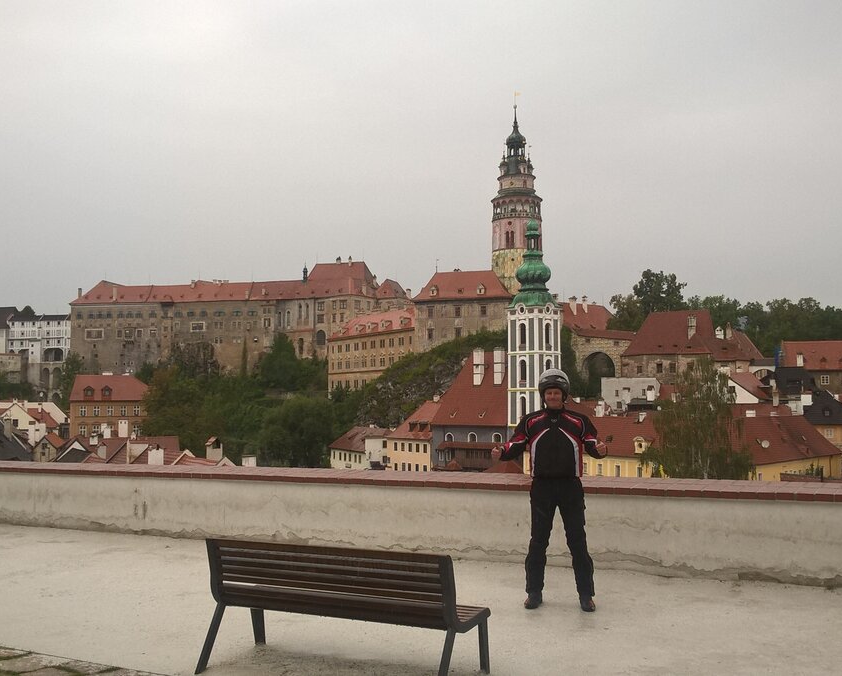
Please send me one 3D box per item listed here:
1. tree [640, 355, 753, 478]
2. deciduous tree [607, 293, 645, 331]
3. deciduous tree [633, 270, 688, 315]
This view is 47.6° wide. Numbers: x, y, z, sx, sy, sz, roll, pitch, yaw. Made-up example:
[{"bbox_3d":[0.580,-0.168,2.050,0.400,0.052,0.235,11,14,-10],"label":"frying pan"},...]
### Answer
[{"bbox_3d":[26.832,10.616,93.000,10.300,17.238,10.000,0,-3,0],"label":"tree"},{"bbox_3d":[53.801,-6.152,250.000,10.000,11.520,10.000,0,-3,0],"label":"deciduous tree"},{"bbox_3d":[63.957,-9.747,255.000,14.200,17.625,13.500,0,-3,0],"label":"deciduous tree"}]

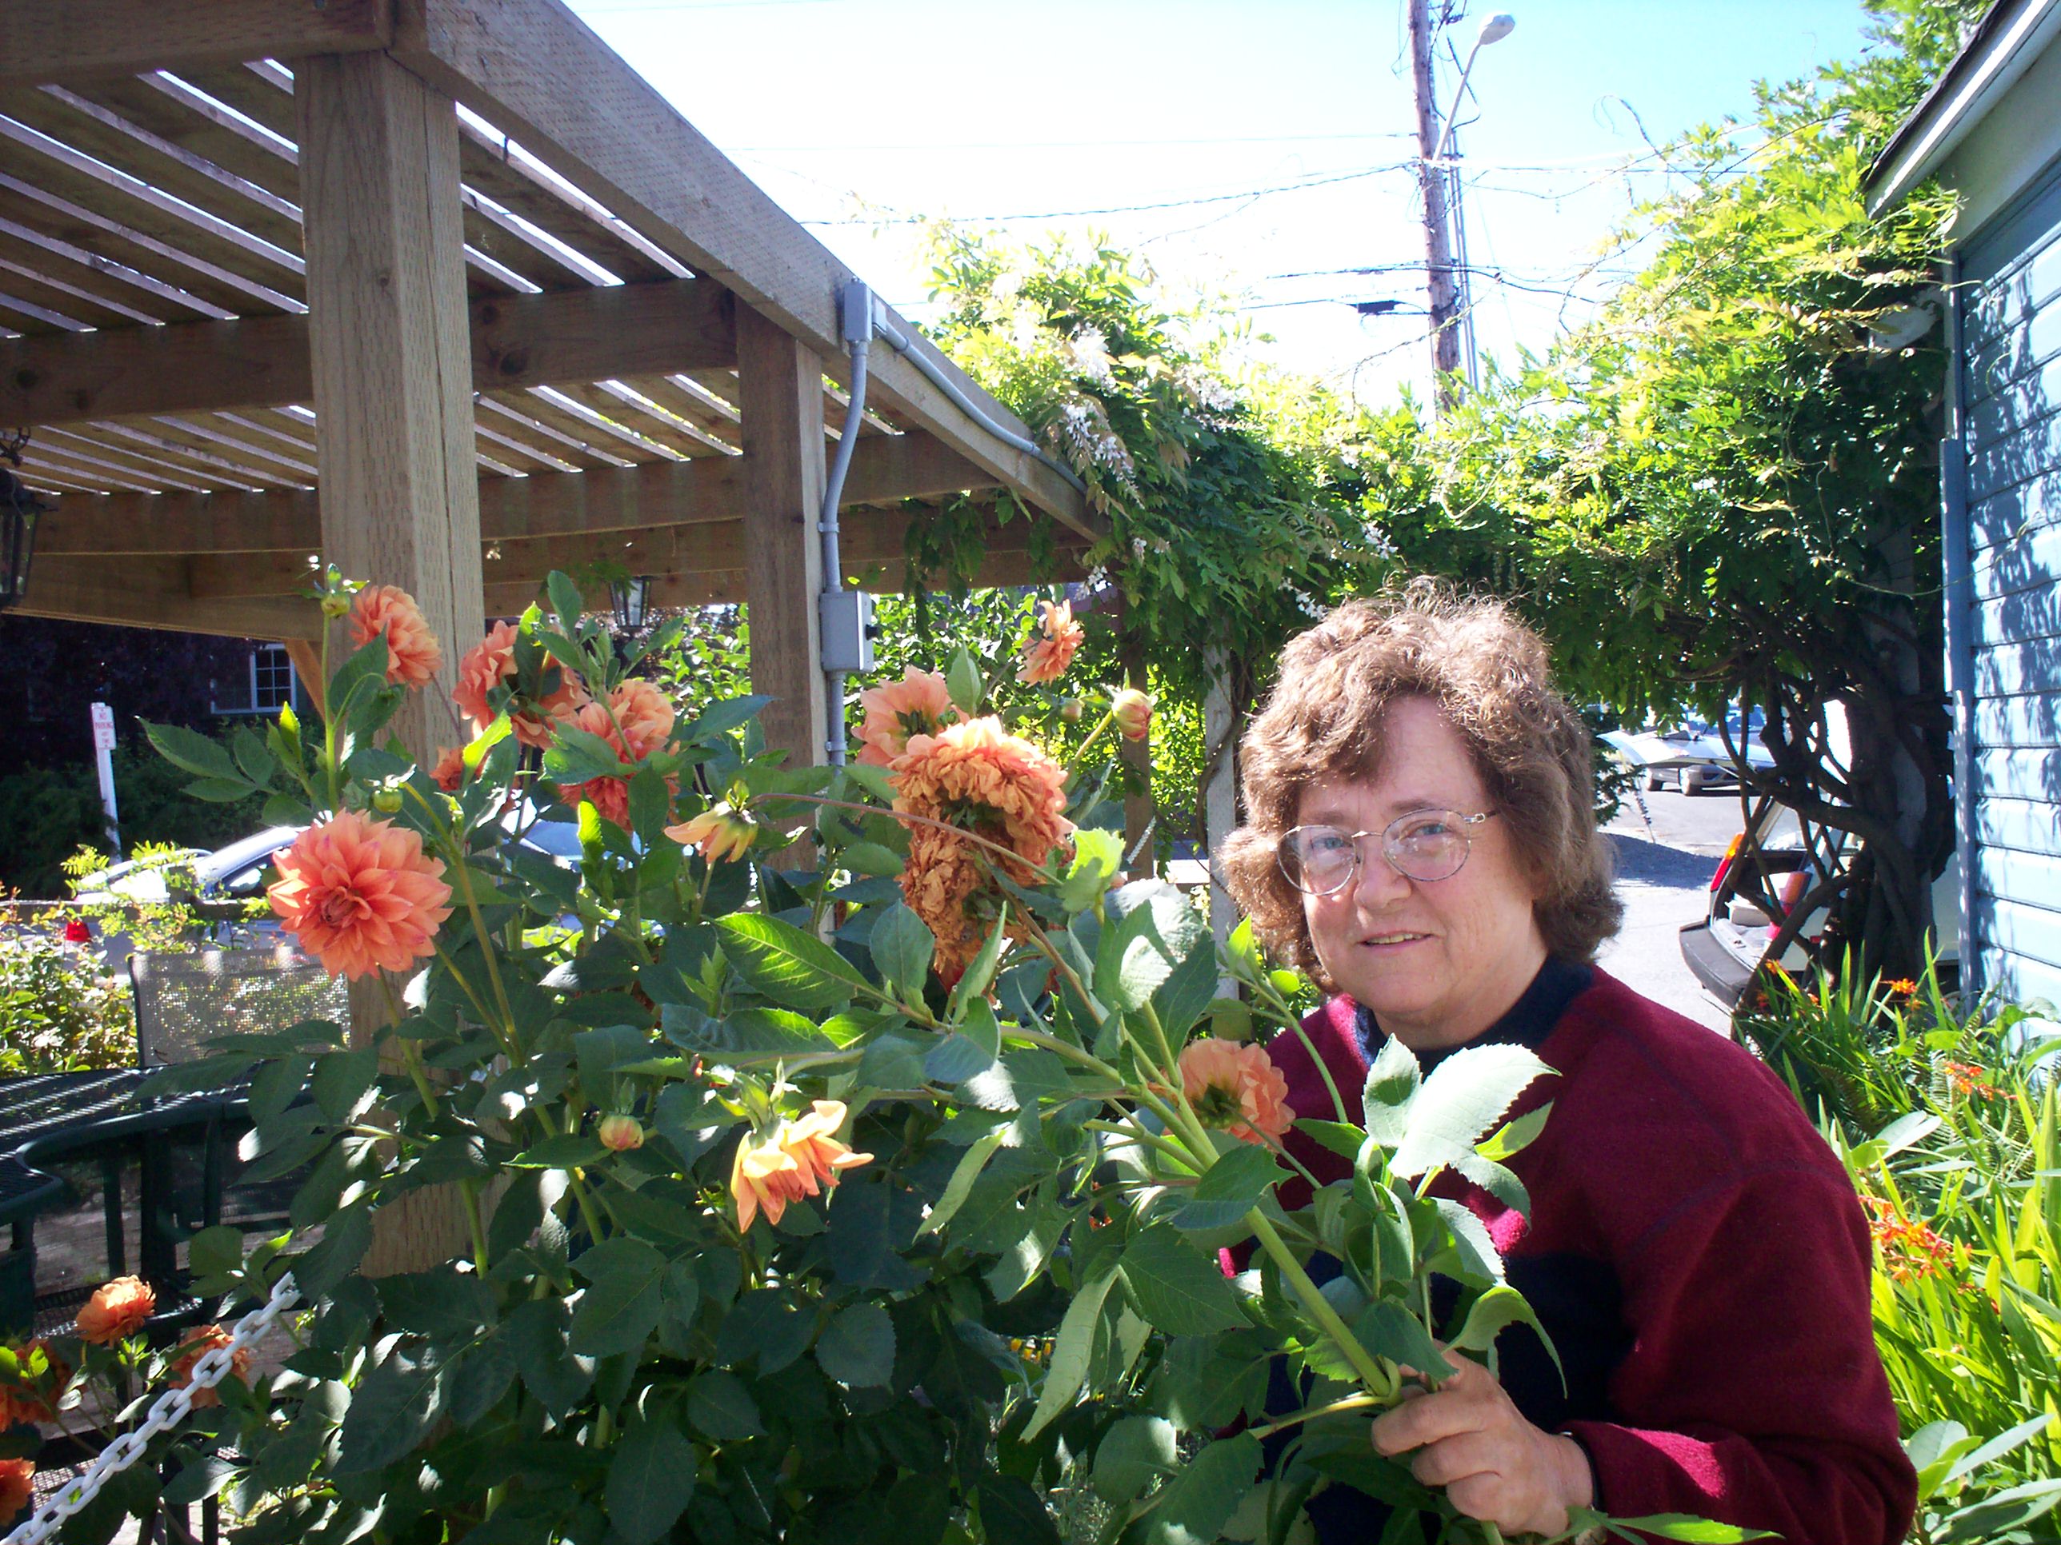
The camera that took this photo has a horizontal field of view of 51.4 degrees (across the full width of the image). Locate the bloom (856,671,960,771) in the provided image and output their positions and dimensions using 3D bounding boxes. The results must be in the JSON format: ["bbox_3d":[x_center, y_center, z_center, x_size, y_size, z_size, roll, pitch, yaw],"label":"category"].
[{"bbox_3d":[-0.080,-0.035,1.430,0.074,0.073,0.050,-2,14,-5],"label":"bloom"}]

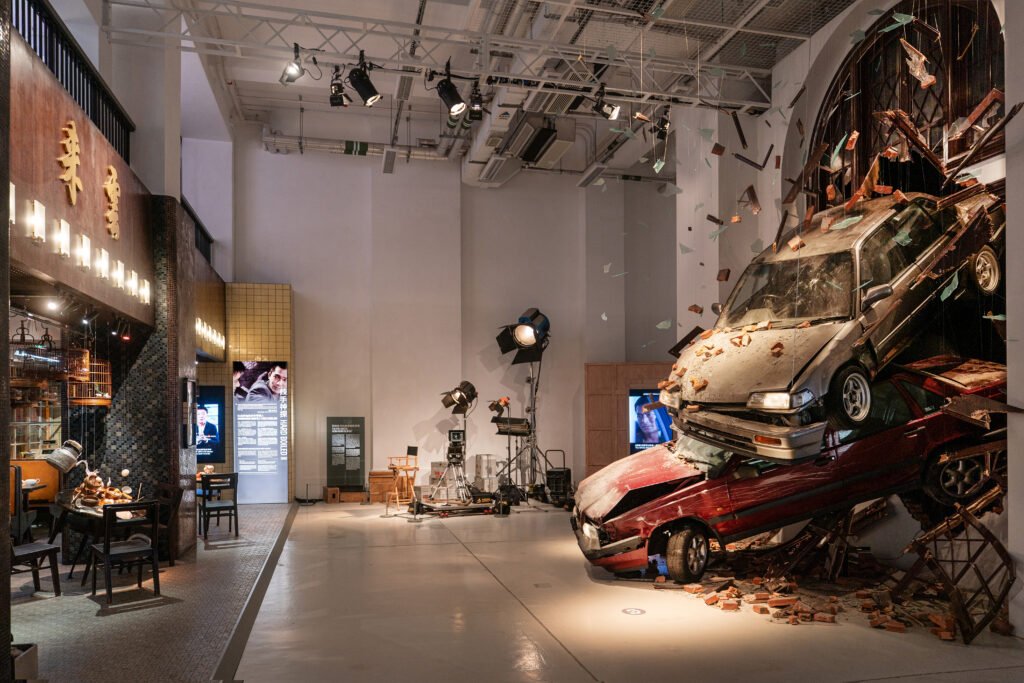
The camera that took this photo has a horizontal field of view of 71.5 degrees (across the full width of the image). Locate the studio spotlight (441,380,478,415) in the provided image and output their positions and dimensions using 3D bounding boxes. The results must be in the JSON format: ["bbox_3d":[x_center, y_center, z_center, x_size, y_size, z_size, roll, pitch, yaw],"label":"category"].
[{"bbox_3d":[-0.915,0.985,12.400,0.540,0.460,0.450,-34,15,-30],"label":"studio spotlight"}]

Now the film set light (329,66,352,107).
[{"bbox_3d":[-1.977,-2.911,8.150,0.220,0.380,0.240,-1,32,12],"label":"film set light"}]

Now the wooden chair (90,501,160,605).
[{"bbox_3d":[-3.349,1.804,6.170,0.450,0.820,0.430,-4,-5,44],"label":"wooden chair"}]

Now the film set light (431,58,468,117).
[{"bbox_3d":[-0.713,-2.935,8.250,0.250,0.540,0.230,-31,-4,2],"label":"film set light"}]

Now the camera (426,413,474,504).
[{"bbox_3d":[-1.000,2.049,11.750,0.680,1.220,0.700,0,-3,-3],"label":"camera"}]

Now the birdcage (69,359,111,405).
[{"bbox_3d":[-4.267,0.415,7.200,0.350,0.470,0.350,1,-3,-23],"label":"birdcage"}]

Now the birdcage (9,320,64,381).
[{"bbox_3d":[-3.831,0.087,5.600,0.410,0.520,0.410,1,-4,-14],"label":"birdcage"}]

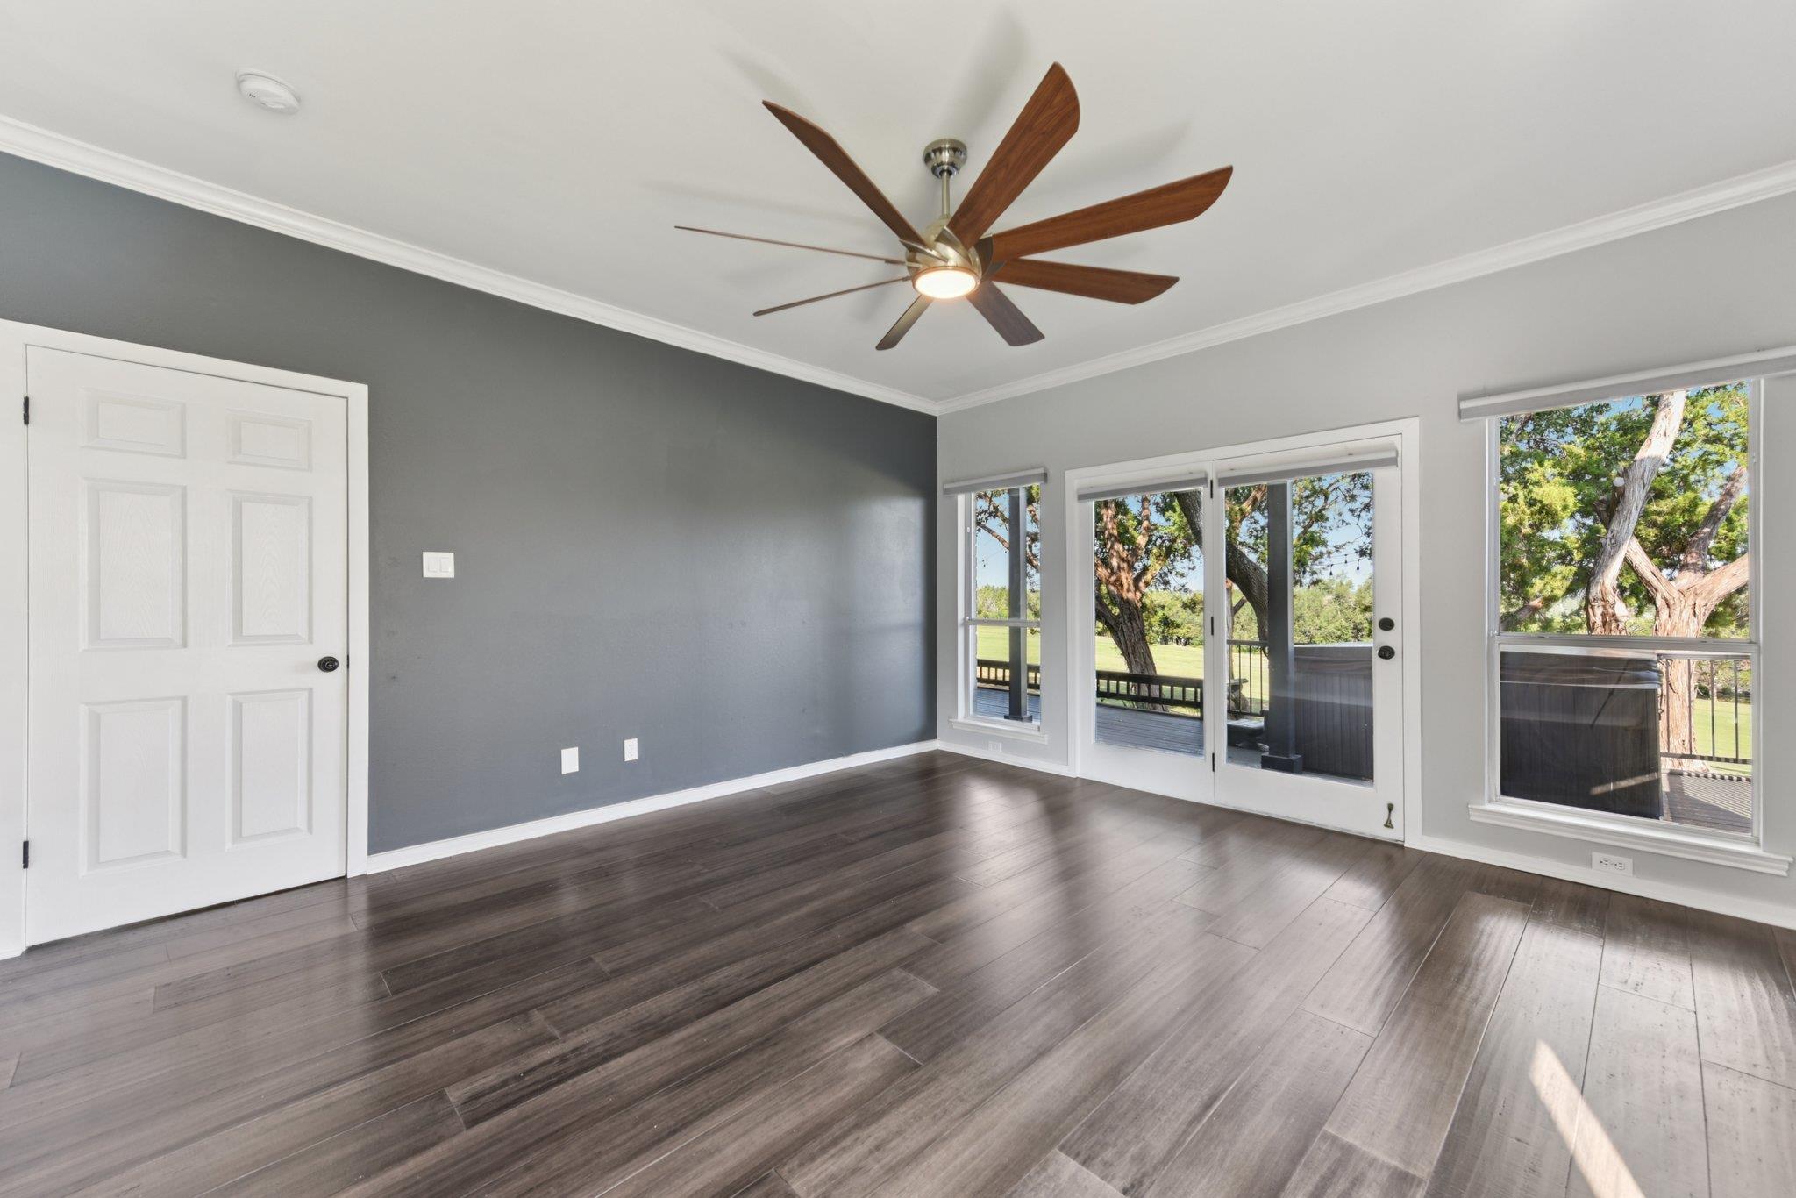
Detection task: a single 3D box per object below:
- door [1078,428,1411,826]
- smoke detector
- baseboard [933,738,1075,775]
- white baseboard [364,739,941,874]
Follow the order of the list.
[{"bbox_3d":[1.825,0.195,4.017,0.080,1.997,1.826,0,0,-44],"label":"door"},{"bbox_3d":[-1.914,-1.536,2.126,0.147,0.045,0.147,0,0,-44],"label":"smoke detector"},{"bbox_3d":[0.723,1.162,5.120,0.018,0.082,1.209,0,0,-44],"label":"baseboard"},{"bbox_3d":[-1.000,1.156,4.282,3.627,0.082,0.018,0,0,-44],"label":"white baseboard"}]

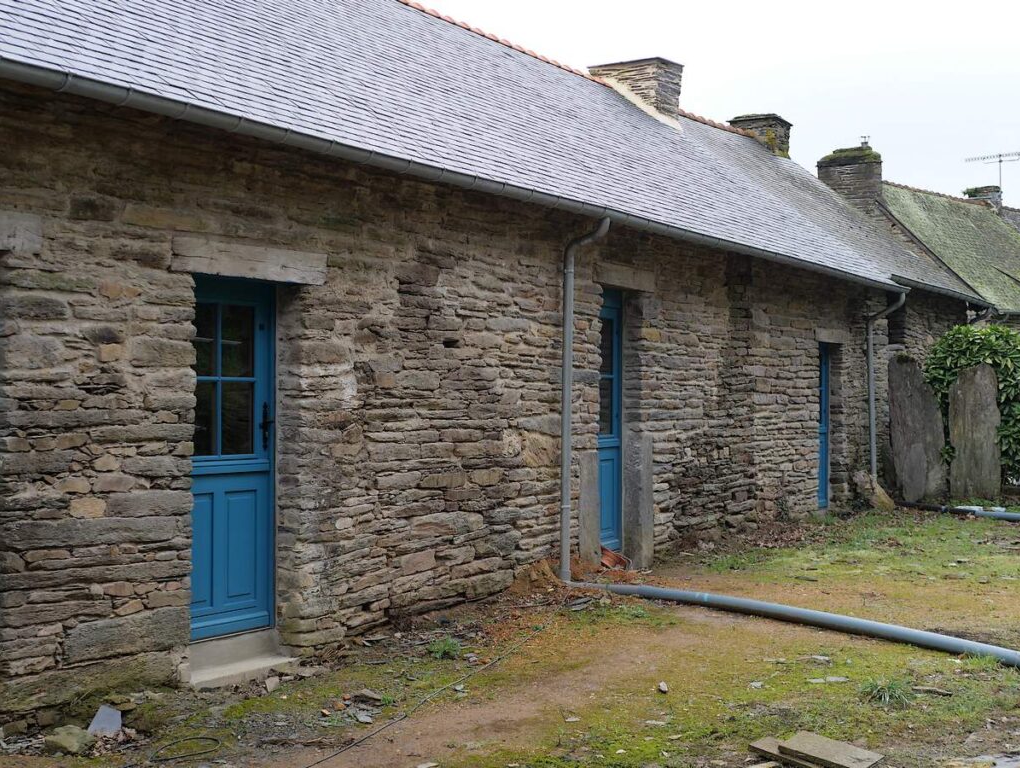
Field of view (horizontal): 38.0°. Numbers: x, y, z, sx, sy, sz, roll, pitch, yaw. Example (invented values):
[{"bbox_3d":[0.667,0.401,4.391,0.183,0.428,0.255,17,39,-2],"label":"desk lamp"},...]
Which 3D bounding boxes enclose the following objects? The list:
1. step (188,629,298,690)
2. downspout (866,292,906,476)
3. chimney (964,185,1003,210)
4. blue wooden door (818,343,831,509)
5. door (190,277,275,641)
[{"bbox_3d":[-1.556,1.568,8.446,0.240,0.224,0.930,0,-1,30],"label":"step"},{"bbox_3d":[4.853,0.024,18.988,0.450,2.389,0.110,0,-1,30],"label":"downspout"},{"bbox_3d":[10.598,-4.116,33.000,0.620,0.600,0.530,0,-1,42],"label":"chimney"},{"bbox_3d":[3.689,0.519,17.836,0.080,2.021,0.920,0,-1,30],"label":"blue wooden door"},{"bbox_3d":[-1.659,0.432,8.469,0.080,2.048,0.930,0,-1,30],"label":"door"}]

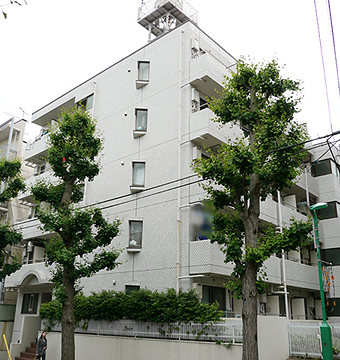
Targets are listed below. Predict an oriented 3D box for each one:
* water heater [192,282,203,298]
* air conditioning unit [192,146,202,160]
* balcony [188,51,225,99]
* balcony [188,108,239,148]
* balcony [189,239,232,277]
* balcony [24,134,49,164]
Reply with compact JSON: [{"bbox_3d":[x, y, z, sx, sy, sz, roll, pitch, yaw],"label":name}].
[{"bbox_3d":[1.063,4.212,14.679,0.220,0.570,0.340,-16,-26,39],"label":"water heater"},{"bbox_3d":[1.147,-1.041,16.139,0.210,0.580,0.340,-16,-26,39],"label":"air conditioning unit"},{"bbox_3d":[1.962,-4.595,17.699,0.941,1.160,2.100,-16,-26,39],"label":"balcony"},{"bbox_3d":[2.031,-1.963,16.913,0.941,1.180,2.500,-16,-26,39],"label":"balcony"},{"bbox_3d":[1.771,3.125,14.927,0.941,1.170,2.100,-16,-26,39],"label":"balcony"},{"bbox_3d":[-8.132,-2.031,25.461,3.200,1.110,0.950,-16,-26,39],"label":"balcony"}]

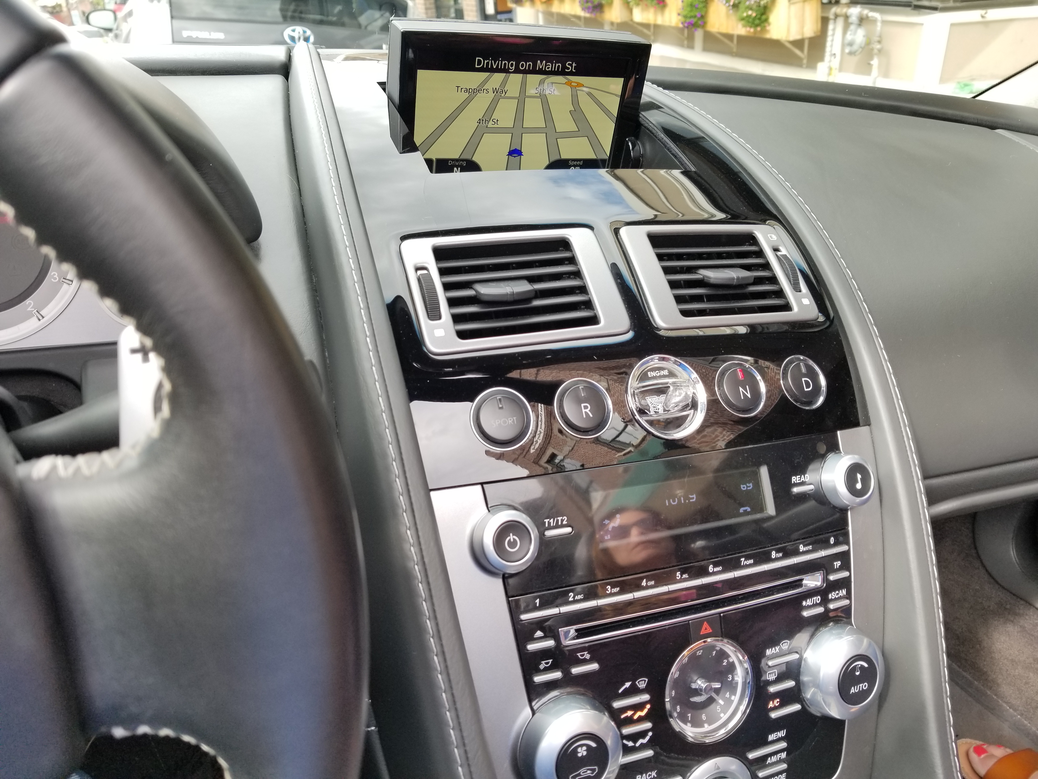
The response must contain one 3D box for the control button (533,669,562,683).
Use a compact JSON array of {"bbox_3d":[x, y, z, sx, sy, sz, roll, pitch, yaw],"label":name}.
[{"bbox_3d":[0.013,0.123,0.335,0.014,0.003,0.004,-6,0,-20],"label":"control button"}]

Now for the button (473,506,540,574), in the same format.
[{"bbox_3d":[-0.005,0.064,0.330,0.027,0.027,0.013,-6,-7,-20],"label":"button"}]

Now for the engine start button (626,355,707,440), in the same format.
[{"bbox_3d":[0.072,0.003,0.375,0.042,0.042,0.011,-6,-15,-20],"label":"engine start button"}]

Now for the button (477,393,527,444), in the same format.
[{"bbox_3d":[-0.007,0.013,0.347,0.022,0.022,0.007,-6,-13,-20],"label":"button"}]

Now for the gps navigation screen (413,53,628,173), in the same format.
[{"bbox_3d":[0.000,-0.180,0.518,0.143,0.080,0.014,-6,36,-20],"label":"gps navigation screen"}]

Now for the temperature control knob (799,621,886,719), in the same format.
[{"bbox_3d":[0.157,0.138,0.376,0.041,0.041,0.018,-6,1,-20],"label":"temperature control knob"}]

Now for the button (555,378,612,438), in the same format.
[{"bbox_3d":[0.030,0.009,0.362,0.029,0.029,0.008,-6,-14,-20],"label":"button"}]

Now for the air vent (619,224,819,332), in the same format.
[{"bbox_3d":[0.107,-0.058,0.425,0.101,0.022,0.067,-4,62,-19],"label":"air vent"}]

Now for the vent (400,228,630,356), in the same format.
[{"bbox_3d":[-0.002,-0.046,0.385,0.103,0.022,0.067,-8,64,-21],"label":"vent"}]

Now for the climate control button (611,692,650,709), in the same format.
[{"bbox_3d":[0.050,0.139,0.347,0.019,0.004,0.004,-6,0,-20],"label":"climate control button"}]

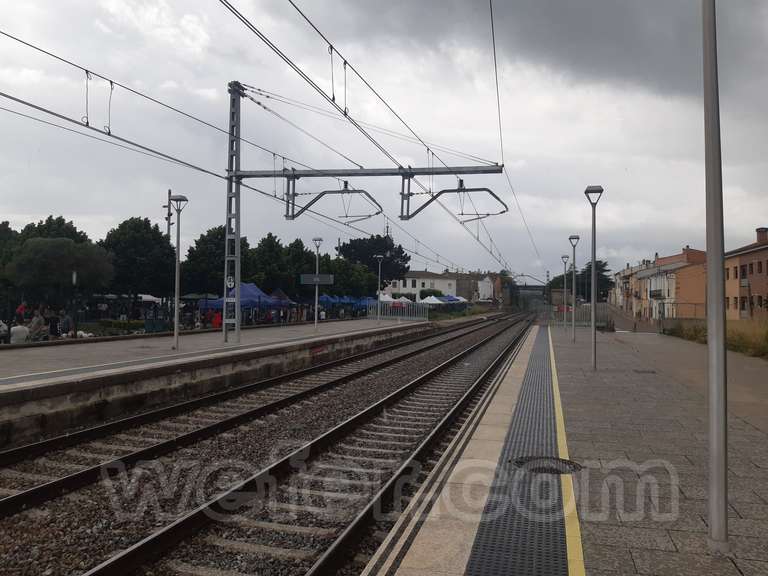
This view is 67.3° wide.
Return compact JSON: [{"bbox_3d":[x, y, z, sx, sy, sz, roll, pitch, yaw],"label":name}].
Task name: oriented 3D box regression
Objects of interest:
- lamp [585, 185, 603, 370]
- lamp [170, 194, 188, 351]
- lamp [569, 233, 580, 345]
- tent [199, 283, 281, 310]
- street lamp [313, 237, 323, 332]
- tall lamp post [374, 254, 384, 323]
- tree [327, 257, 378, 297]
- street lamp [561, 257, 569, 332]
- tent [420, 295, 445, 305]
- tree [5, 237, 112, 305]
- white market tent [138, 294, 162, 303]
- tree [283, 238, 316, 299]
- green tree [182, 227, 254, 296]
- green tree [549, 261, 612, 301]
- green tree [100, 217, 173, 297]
[{"bbox_3d":[5.148,-0.247,14.057,0.470,4.500,0.470,0,-2,16],"label":"lamp"},{"bbox_3d":[-5.965,-0.431,16.757,0.470,4.530,0.470,0,-2,16],"label":"lamp"},{"bbox_3d":[7.926,0.050,23.957,0.470,4.500,0.470,0,-2,16],"label":"lamp"},{"bbox_3d":[-8.832,1.285,35.500,3.200,3.250,4.500,0,-1,16],"label":"tent"},{"bbox_3d":[-3.007,-0.192,26.000,0.470,4.170,0.470,1,-1,0],"label":"street lamp"},{"bbox_3d":[-0.267,0.031,35.800,0.480,4.130,0.480,0,-1,16],"label":"tall lamp post"},{"bbox_3d":[-3.966,0.087,71.901,6.366,7.792,6.300,0,-1,0],"label":"tree"},{"bbox_3d":[9.692,0.262,30.800,0.430,4.050,0.430,0,-1,16],"label":"street lamp"},{"bbox_3d":[6.768,2.601,80.000,3.000,3.120,3.000,0,-1,16],"label":"tent"},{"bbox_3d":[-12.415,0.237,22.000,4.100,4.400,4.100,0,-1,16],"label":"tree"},{"bbox_3d":[-17.631,1.466,43.000,3.000,3.100,3.200,0,-1,16],"label":"white market tent"},{"bbox_3d":[-7.032,-0.391,48.000,3.600,7.460,3.600,0,-1,16],"label":"tree"},{"bbox_3d":[-13.024,-0.750,44.900,5.383,7.943,5.300,0,-1,0],"label":"green tree"},{"bbox_3d":[44.239,-0.403,129.859,15.101,11.144,11.000,0,-1,0],"label":"green tree"},{"bbox_3d":[-16.273,-0.815,37.903,4.809,7.662,5.000,0,-1,0],"label":"green tree"}]

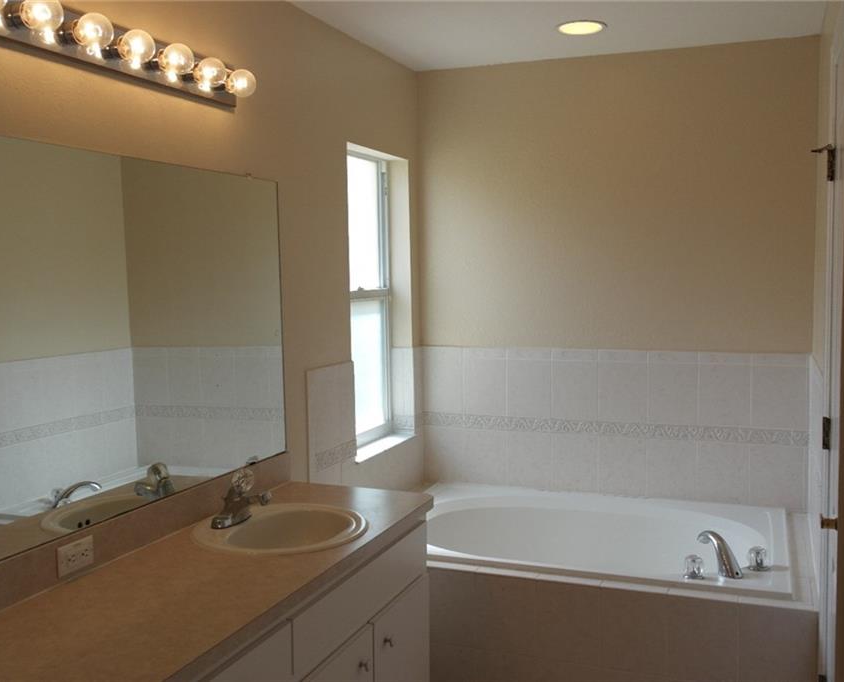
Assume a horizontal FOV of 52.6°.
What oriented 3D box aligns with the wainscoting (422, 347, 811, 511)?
[{"bbox_3d":[0.769,0.353,3.663,1.628,0.634,0.020,1,5,22],"label":"wainscoting"}]

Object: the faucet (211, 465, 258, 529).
[{"bbox_3d":[-0.477,0.424,2.323,0.150,0.138,0.155,1,5,22],"label":"faucet"}]

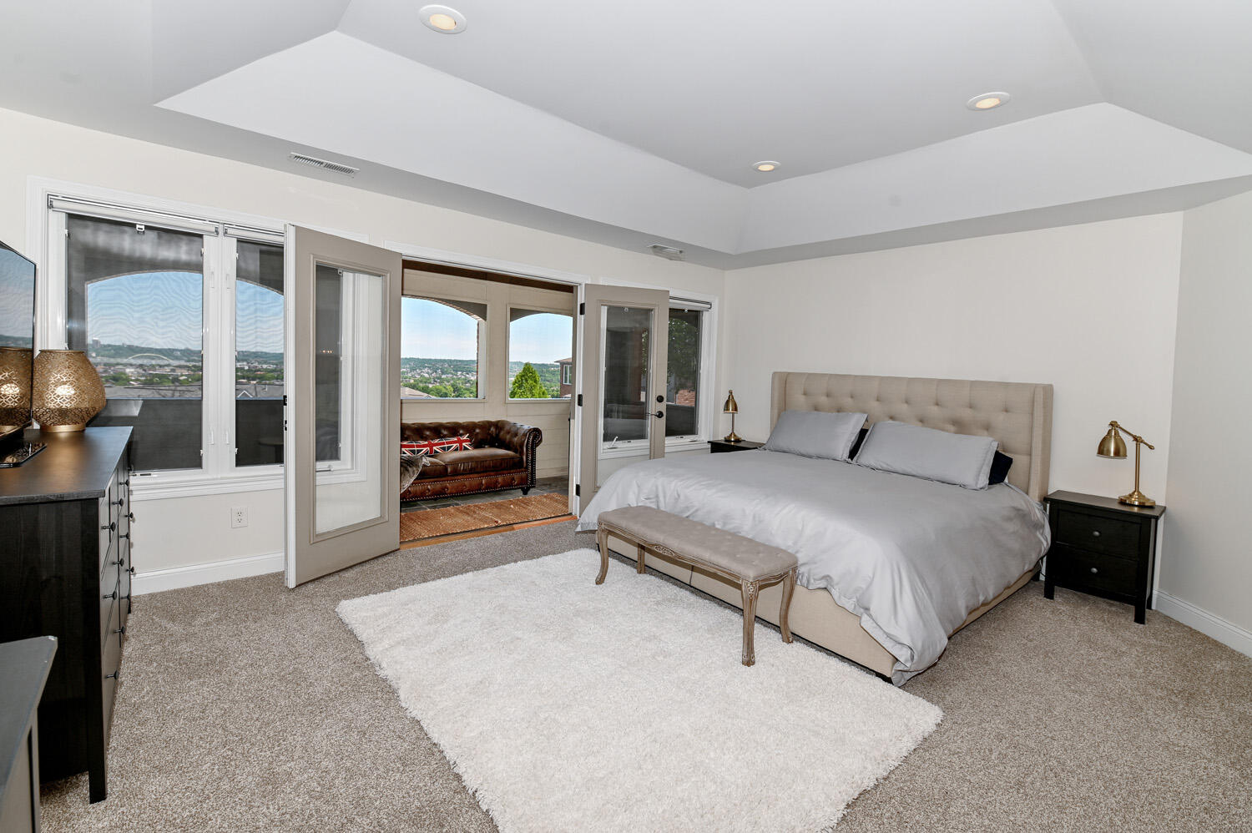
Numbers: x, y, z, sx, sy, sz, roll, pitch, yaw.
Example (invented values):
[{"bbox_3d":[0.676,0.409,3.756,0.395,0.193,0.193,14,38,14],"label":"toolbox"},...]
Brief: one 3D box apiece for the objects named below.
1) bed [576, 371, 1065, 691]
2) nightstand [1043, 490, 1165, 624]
[{"bbox_3d":[1.380,0.400,3.799,2.270,1.390,2.240,-1,6,-40],"label":"bed"},{"bbox_3d":[3.055,0.885,3.359,0.385,0.655,0.535,-2,7,-42],"label":"nightstand"}]

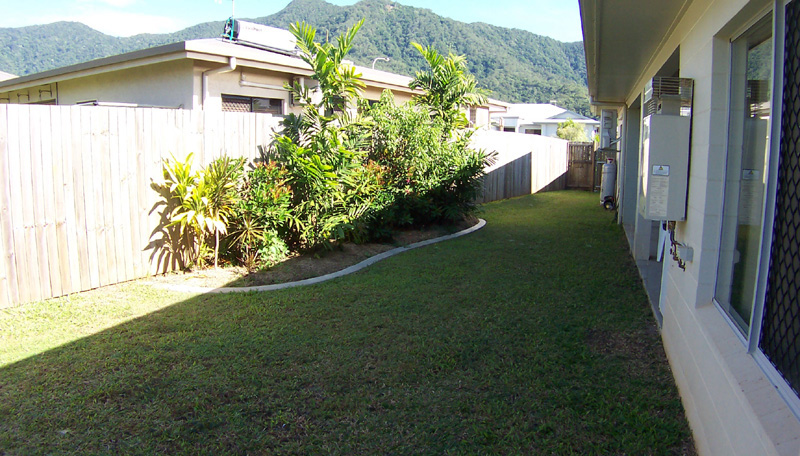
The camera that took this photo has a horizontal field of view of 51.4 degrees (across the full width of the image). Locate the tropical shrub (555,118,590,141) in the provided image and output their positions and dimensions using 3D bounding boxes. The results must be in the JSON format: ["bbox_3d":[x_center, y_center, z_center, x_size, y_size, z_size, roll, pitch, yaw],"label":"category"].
[{"bbox_3d":[8.975,-4.520,42.984,1.650,2.260,1.600,1,6,0],"label":"tropical shrub"}]

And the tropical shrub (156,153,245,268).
[{"bbox_3d":[-2.399,-0.203,10.026,1.020,1.390,0.850,1,6,0],"label":"tropical shrub"}]

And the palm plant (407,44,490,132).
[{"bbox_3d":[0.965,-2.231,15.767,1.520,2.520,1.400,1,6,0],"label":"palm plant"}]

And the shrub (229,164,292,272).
[{"bbox_3d":[-1.717,-0.175,10.233,0.780,1.310,0.750,1,6,0],"label":"shrub"}]

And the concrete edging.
[{"bbox_3d":[-0.149,0.162,12.944,1.700,0.130,9.790,4,7,25],"label":"concrete edging"}]

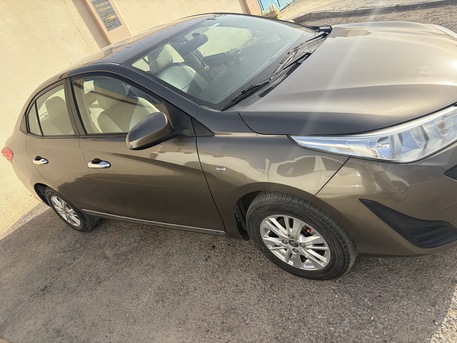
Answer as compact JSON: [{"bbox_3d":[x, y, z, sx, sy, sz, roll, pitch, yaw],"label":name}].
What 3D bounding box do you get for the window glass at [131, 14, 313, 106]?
[{"bbox_3d":[0.022,-0.848,2.259,0.820,0.120,1.330,23,47,20],"label":"window glass"}]

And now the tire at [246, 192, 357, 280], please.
[{"bbox_3d":[0.393,0.347,1.917,0.590,0.590,0.190,-1,35,38],"label":"tire"}]

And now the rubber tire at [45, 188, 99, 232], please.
[{"bbox_3d":[-1.607,0.367,3.499,0.590,0.590,0.190,-1,35,38],"label":"rubber tire"}]

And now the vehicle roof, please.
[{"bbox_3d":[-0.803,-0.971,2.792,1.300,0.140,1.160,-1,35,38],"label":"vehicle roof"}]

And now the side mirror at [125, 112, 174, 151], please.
[{"bbox_3d":[-0.390,-0.200,1.765,0.170,0.160,0.220,-1,35,38],"label":"side mirror"}]

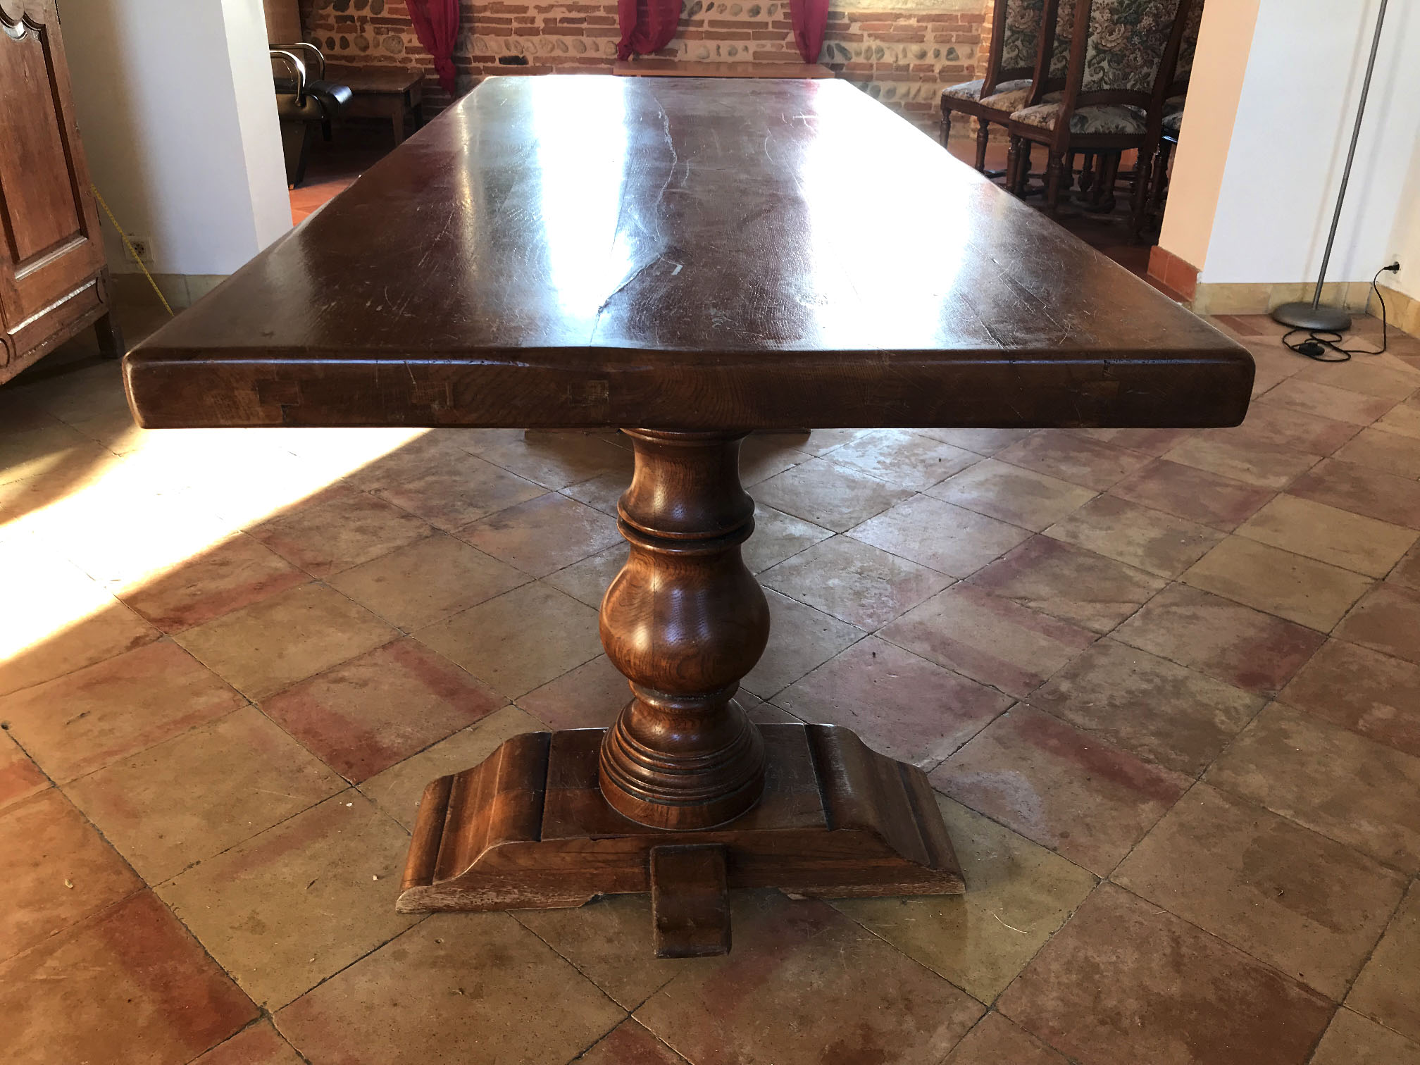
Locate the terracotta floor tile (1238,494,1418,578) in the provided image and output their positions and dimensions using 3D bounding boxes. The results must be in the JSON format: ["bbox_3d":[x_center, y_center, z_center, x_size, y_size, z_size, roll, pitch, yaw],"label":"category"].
[{"bbox_3d":[1.273,0.008,2.373,0.279,0.020,0.283,22,33,37],"label":"terracotta floor tile"}]

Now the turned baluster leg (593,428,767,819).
[{"bbox_3d":[-0.029,0.083,1.344,0.209,0.501,0.209,1,26,0],"label":"turned baluster leg"}]

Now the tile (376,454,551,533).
[{"bbox_3d":[-0.532,-0.080,2.489,0.275,0.020,0.275,23,34,38],"label":"tile"}]

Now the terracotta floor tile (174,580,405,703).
[{"bbox_3d":[-0.712,0.183,1.945,0.275,0.020,0.275,23,34,38],"label":"terracotta floor tile"}]

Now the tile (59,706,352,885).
[{"bbox_3d":[-0.706,0.364,1.613,0.286,0.020,0.279,23,34,38],"label":"tile"}]

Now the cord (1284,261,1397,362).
[{"bbox_3d":[2.010,-0.689,3.563,0.474,0.204,0.461,-1,26,-2],"label":"cord"}]

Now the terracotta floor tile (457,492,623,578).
[{"bbox_3d":[-0.326,0.008,2.317,0.275,0.020,0.275,23,34,38],"label":"terracotta floor tile"}]

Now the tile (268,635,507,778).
[{"bbox_3d":[-0.538,0.290,1.894,0.300,0.020,0.294,22,33,38],"label":"tile"}]

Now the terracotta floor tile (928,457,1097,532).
[{"bbox_3d":[0.668,-0.079,2.541,0.285,0.020,0.281,23,34,38],"label":"terracotta floor tile"}]

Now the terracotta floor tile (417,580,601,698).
[{"bbox_3d":[-0.334,0.196,2.093,0.301,0.020,0.293,23,34,38],"label":"terracotta floor tile"}]

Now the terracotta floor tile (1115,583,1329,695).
[{"bbox_3d":[0.883,0.186,2.000,0.275,0.020,0.275,23,34,38],"label":"terracotta floor tile"}]

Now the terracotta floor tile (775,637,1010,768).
[{"bbox_3d":[0.287,0.274,1.814,0.284,0.020,0.275,23,34,38],"label":"terracotta floor tile"}]

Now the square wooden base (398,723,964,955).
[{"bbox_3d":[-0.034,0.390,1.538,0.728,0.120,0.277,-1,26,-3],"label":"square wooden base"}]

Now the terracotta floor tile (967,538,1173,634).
[{"bbox_3d":[0.676,0.099,2.171,0.275,0.020,0.275,23,34,38],"label":"terracotta floor tile"}]

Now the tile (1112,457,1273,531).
[{"bbox_3d":[1.067,-0.079,2.548,0.275,0.020,0.275,23,34,38],"label":"tile"}]

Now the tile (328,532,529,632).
[{"bbox_3d":[-0.557,0.103,2.280,0.295,0.020,0.295,22,33,37],"label":"tile"}]

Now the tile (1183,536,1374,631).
[{"bbox_3d":[1.077,0.101,2.181,0.279,0.020,0.281,23,34,38],"label":"tile"}]

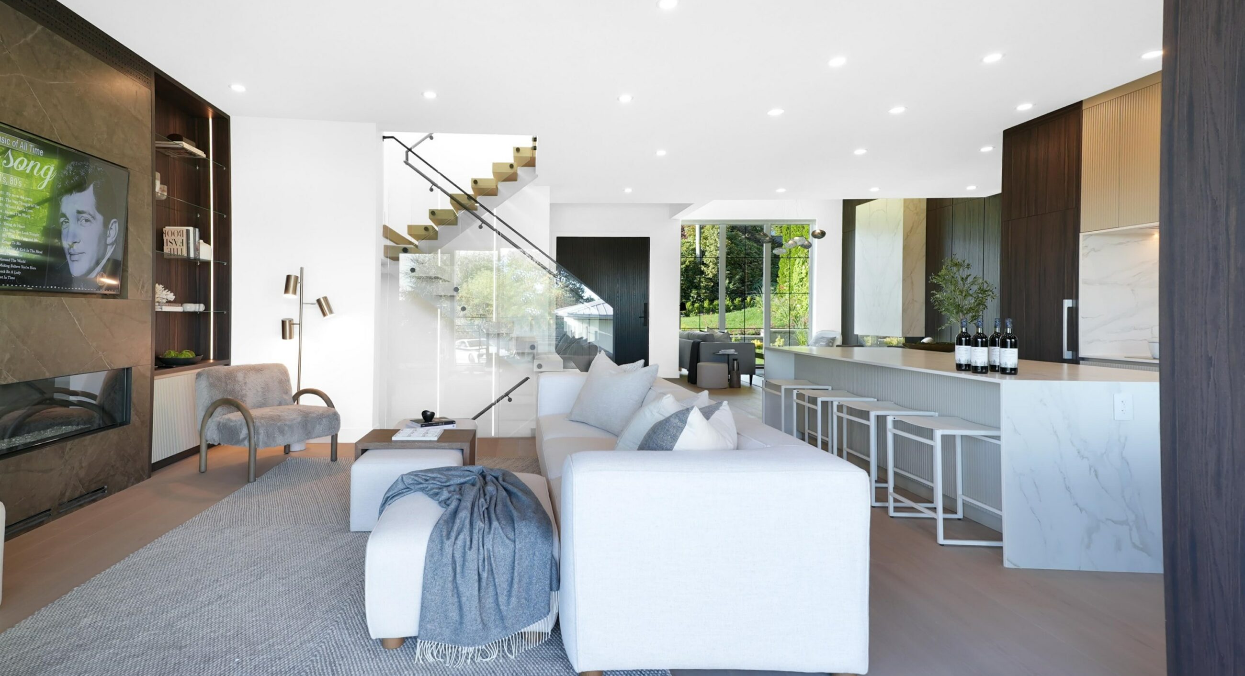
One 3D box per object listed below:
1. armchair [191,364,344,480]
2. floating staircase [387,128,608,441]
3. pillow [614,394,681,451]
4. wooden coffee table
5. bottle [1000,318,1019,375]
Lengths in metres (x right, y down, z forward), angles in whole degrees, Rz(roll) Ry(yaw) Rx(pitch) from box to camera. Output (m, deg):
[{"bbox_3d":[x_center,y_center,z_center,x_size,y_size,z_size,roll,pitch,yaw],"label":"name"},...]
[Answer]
[{"bbox_3d":[-2.830,0.632,4.426,0.740,0.800,0.700,1,2,24],"label":"armchair"},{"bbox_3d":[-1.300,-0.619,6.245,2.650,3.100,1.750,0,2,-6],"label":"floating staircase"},{"bbox_3d":[0.125,0.508,2.779,0.160,0.460,0.480,30,3,1],"label":"pillow"},{"bbox_3d":[-1.320,0.854,3.577,0.680,0.440,0.420,0,2,-7],"label":"wooden coffee table"},{"bbox_3d":[2.072,0.043,2.963,0.077,0.298,0.077,0,2,0],"label":"bottle"}]

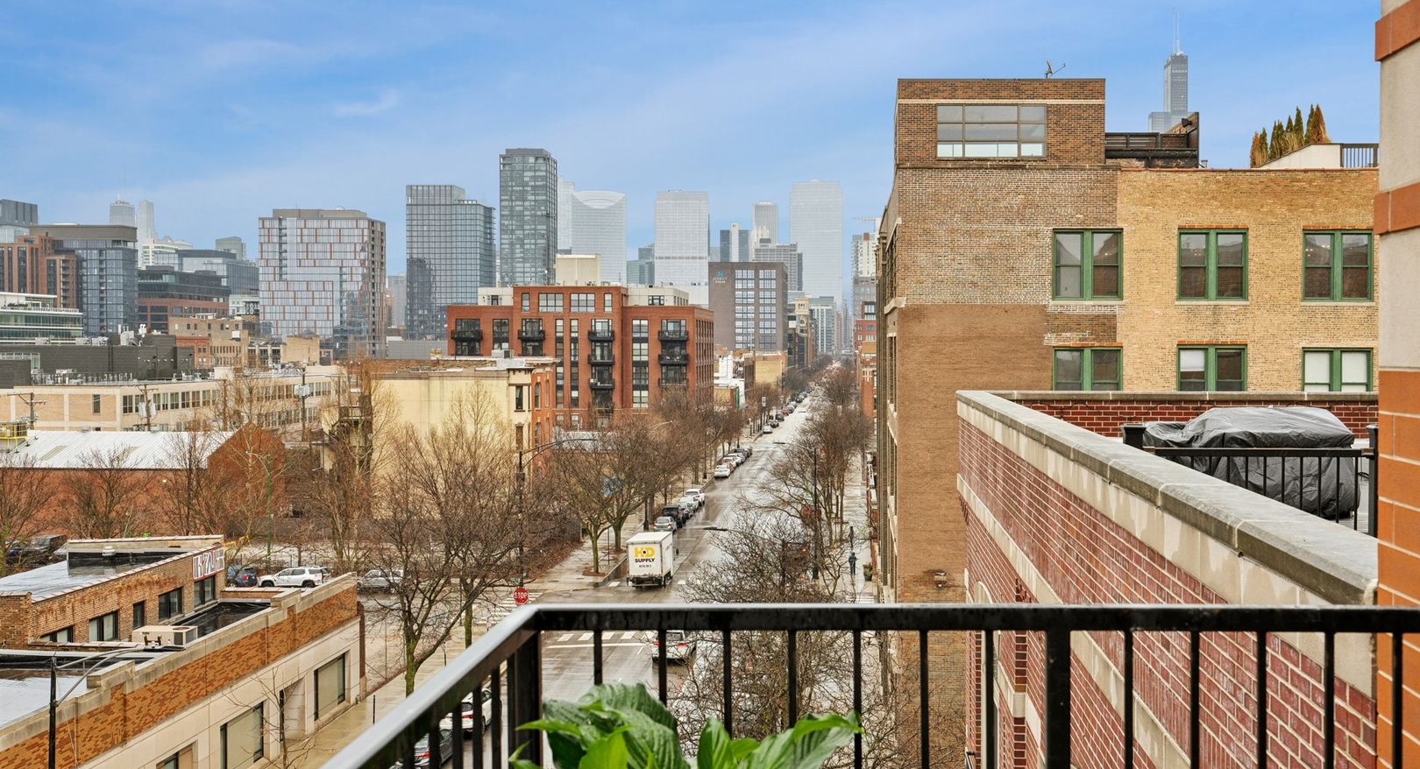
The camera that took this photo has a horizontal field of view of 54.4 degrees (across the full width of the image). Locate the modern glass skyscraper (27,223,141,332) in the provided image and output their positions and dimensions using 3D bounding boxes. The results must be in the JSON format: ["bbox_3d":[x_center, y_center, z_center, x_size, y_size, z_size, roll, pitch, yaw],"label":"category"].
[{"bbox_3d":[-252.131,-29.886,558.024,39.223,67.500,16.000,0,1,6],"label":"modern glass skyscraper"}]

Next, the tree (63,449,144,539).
[{"bbox_3d":[-45.247,9.482,102.917,5.700,9.700,5.700,0,1,6],"label":"tree"}]

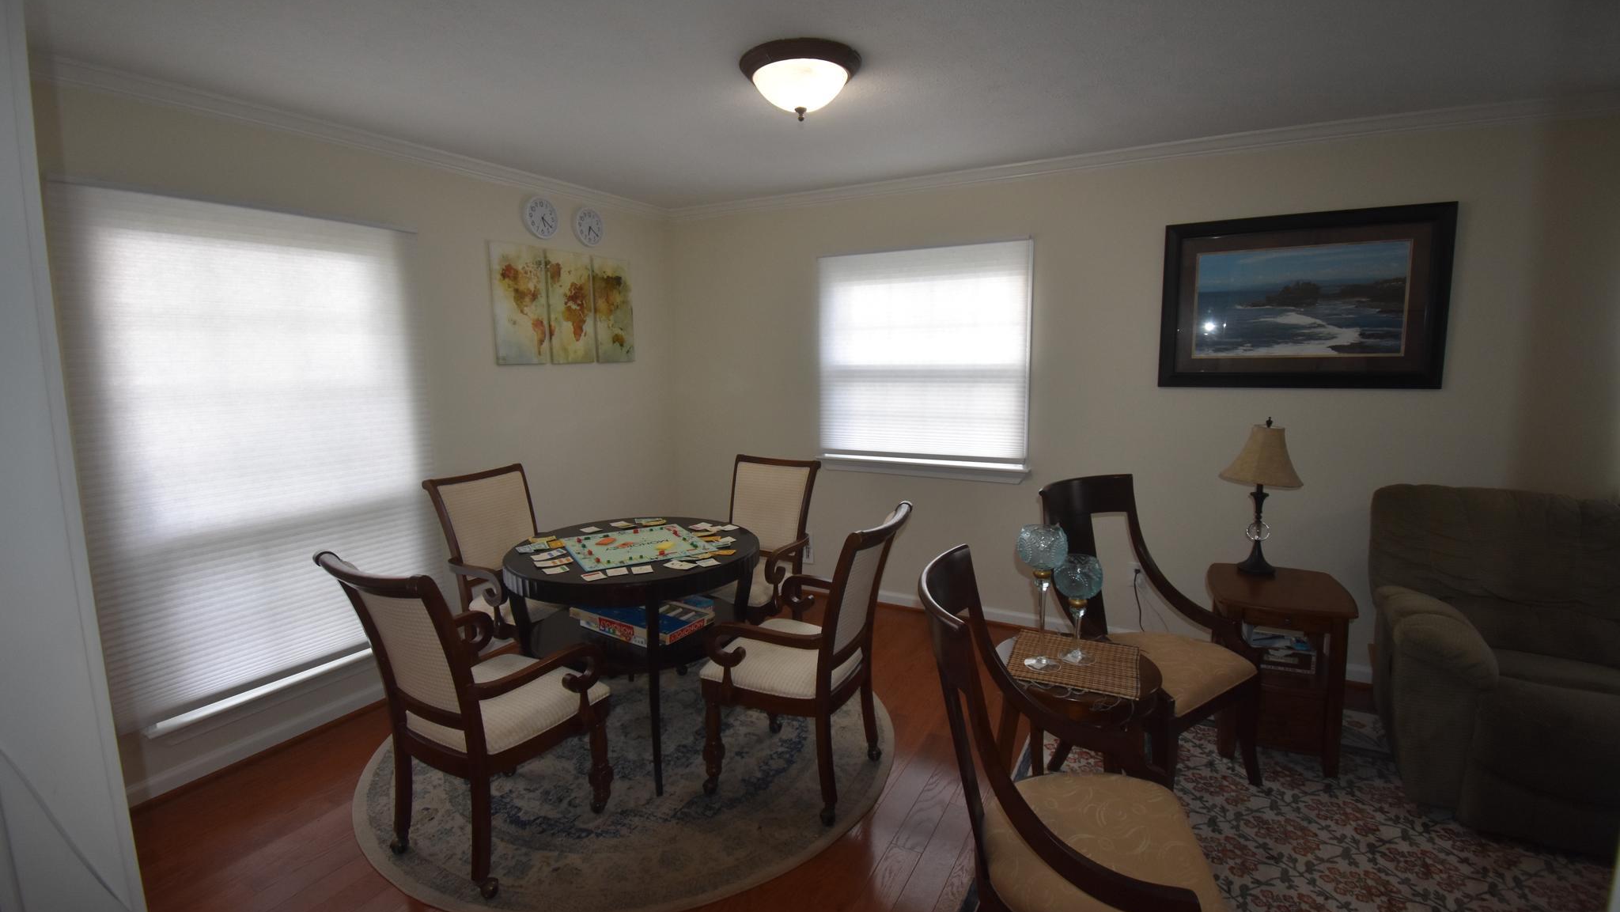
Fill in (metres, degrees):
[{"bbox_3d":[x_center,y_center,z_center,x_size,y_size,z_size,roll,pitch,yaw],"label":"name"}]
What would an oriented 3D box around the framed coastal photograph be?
[{"bbox_3d":[2.093,-0.661,2.904,1.030,0.735,0.040,4,9,27],"label":"framed coastal photograph"}]

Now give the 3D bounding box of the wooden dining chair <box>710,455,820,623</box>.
[{"bbox_3d":[-0.299,0.546,3.276,0.570,0.990,0.610,4,9,28],"label":"wooden dining chair"}]

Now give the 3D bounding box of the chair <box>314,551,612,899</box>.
[{"bbox_3d":[-1.010,0.729,2.088,0.570,0.990,0.610,4,9,28],"label":"chair"}]

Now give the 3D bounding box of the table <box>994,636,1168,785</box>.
[{"bbox_3d":[0.827,0.918,2.137,0.480,0.550,0.480,4,9,27],"label":"table"}]

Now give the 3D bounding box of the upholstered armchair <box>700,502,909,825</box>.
[{"bbox_3d":[-0.009,0.678,2.371,0.630,0.980,0.580,4,9,27],"label":"upholstered armchair"}]

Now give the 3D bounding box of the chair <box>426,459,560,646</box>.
[{"bbox_3d":[-1.264,0.588,3.014,0.630,0.980,0.580,4,9,27],"label":"chair"}]

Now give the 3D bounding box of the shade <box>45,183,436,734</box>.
[{"bbox_3d":[-2.003,-0.031,2.601,0.050,1.765,1.160,4,9,28],"label":"shade"}]

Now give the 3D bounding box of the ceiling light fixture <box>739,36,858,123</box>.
[{"bbox_3d":[-0.026,-1.178,2.208,0.385,0.175,0.385,-1,8,0],"label":"ceiling light fixture"}]

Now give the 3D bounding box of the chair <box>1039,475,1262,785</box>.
[{"bbox_3d":[1.161,0.651,2.370,0.550,1.010,0.610,-6,10,-32],"label":"chair"}]

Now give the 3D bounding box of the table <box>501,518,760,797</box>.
[{"bbox_3d":[-0.715,0.739,2.790,0.995,0.760,0.995,-1,8,0],"label":"table"}]

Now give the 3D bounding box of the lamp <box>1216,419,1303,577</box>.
[{"bbox_3d":[1.810,0.159,2.702,0.280,0.630,0.280,4,9,27],"label":"lamp"}]

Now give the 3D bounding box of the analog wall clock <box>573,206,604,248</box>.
[{"bbox_3d":[-1.260,-1.309,3.863,0.040,0.230,0.230,4,9,27],"label":"analog wall clock"}]

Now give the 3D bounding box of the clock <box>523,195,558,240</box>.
[{"bbox_3d":[-1.418,-1.262,3.575,0.040,0.222,0.222,4,9,28],"label":"clock"}]

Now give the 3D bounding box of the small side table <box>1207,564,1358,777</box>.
[{"bbox_3d":[1.785,0.795,2.614,0.430,0.600,0.520,4,9,27],"label":"small side table"}]

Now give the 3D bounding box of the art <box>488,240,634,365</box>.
[{"bbox_3d":[-1.343,-0.829,3.794,0.025,0.620,1.000,4,9,27],"label":"art"}]

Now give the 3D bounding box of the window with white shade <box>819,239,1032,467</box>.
[{"bbox_3d":[0.582,-0.563,3.757,1.215,1.160,0.050,4,9,28],"label":"window with white shade"}]

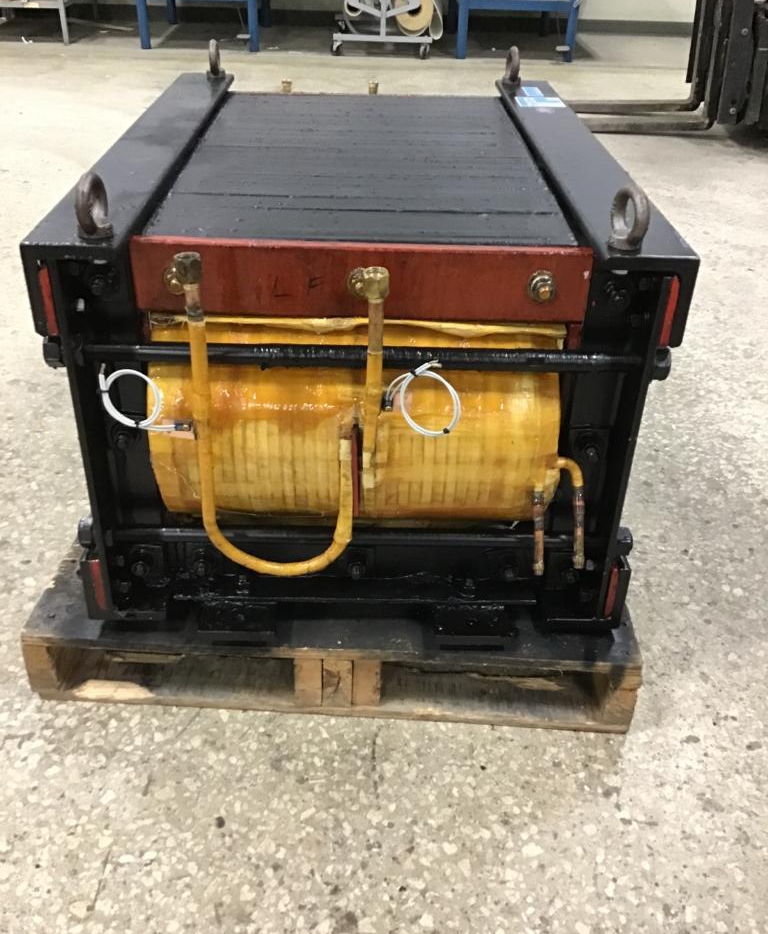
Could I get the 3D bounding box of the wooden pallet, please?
[{"bbox_3d":[-0.050,0.006,1.676,0.817,0.127,1.050,3,33,1],"label":"wooden pallet"}]

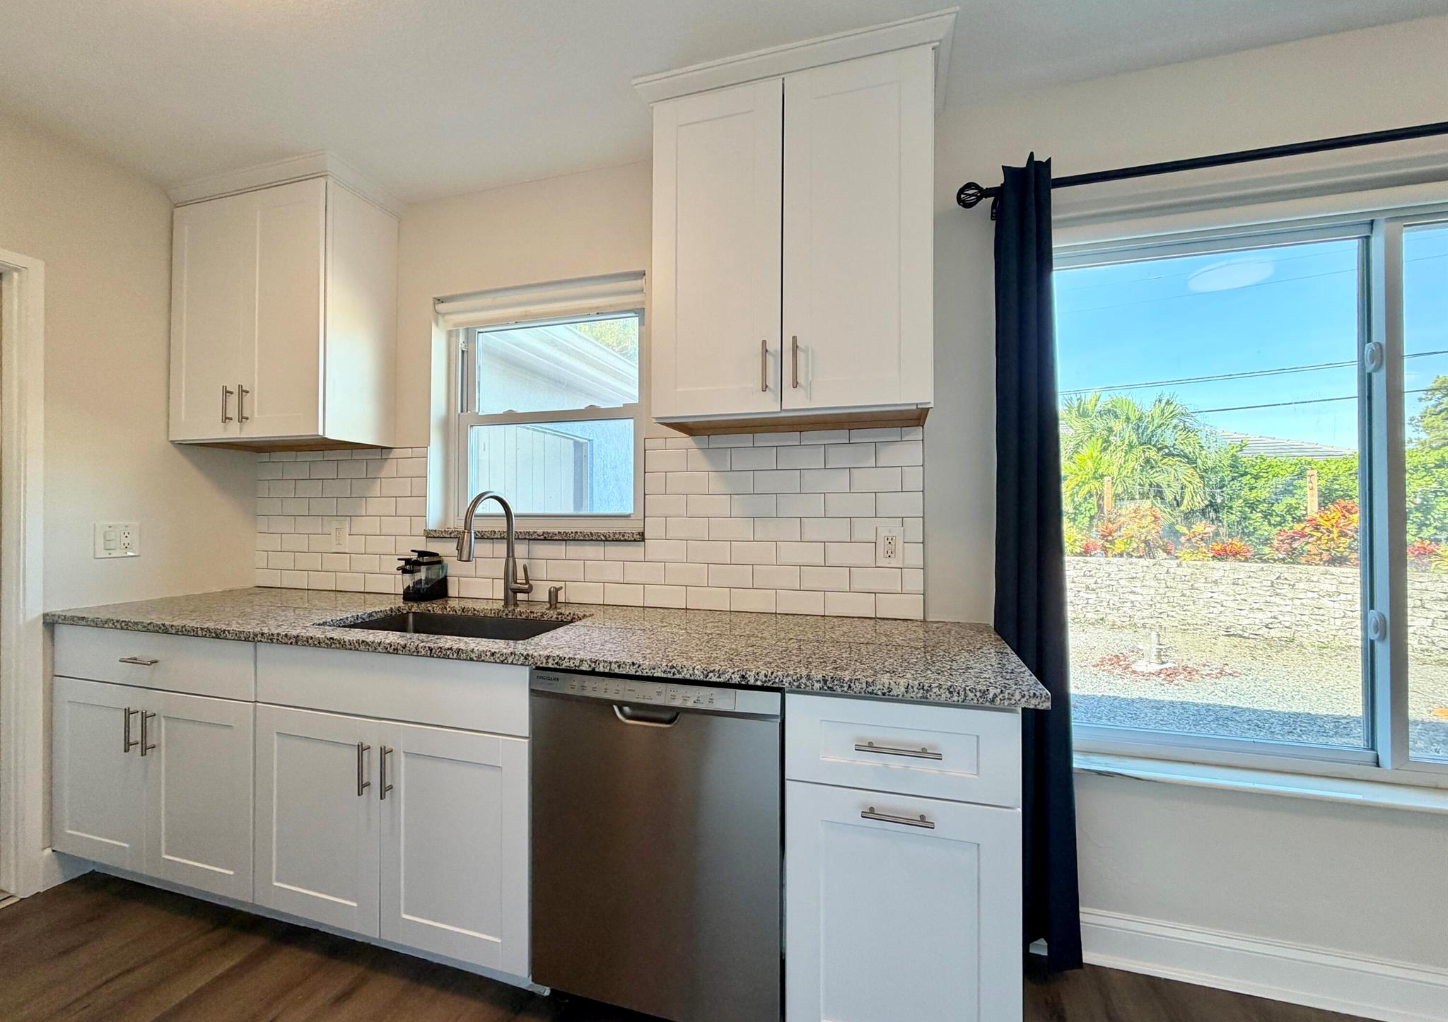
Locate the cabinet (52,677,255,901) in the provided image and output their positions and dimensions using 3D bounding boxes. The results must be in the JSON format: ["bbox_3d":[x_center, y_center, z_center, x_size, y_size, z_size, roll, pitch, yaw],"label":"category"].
[{"bbox_3d":[-1.692,0.841,2.093,0.911,0.572,0.606,0,-1,17],"label":"cabinet"}]

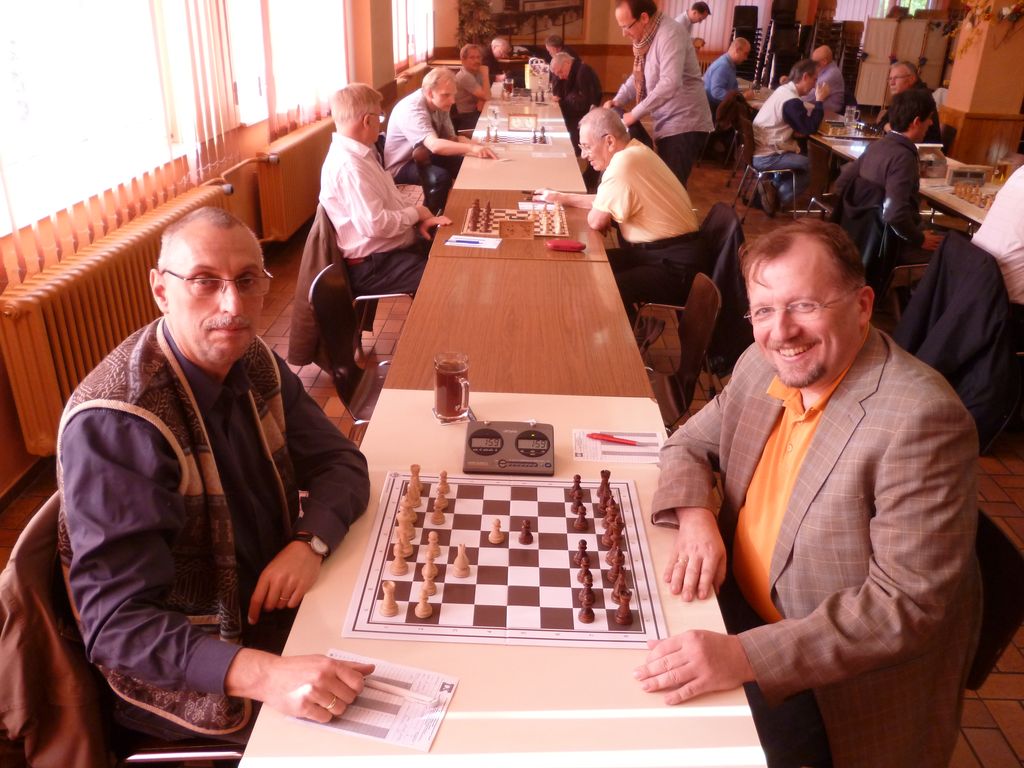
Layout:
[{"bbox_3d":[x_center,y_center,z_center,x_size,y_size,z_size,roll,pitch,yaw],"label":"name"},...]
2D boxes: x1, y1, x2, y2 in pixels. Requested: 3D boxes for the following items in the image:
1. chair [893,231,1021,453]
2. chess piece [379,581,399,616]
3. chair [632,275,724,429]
[{"bbox_3d":[2.078,-0.182,3.487,0.550,0.850,0.490,2,25,0],"label":"chair"},{"bbox_3d":[-0.201,0.351,1.359,0.032,0.052,0.032,2,25,0],"label":"chess piece"},{"bbox_3d":[0.440,0.045,2.978,0.530,0.830,0.440,2,25,0],"label":"chair"}]

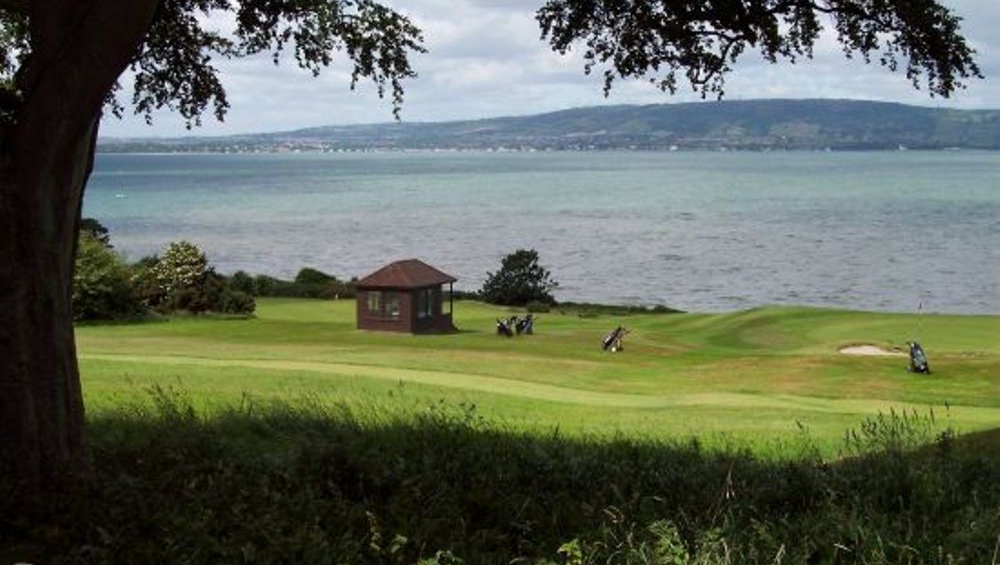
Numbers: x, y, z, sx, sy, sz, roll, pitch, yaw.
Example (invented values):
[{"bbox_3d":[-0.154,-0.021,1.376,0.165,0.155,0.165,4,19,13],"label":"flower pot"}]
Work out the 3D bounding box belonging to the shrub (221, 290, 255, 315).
[{"bbox_3d":[-13.963,0.958,78.568,1.900,1.350,1.700,0,5,0],"label":"shrub"}]

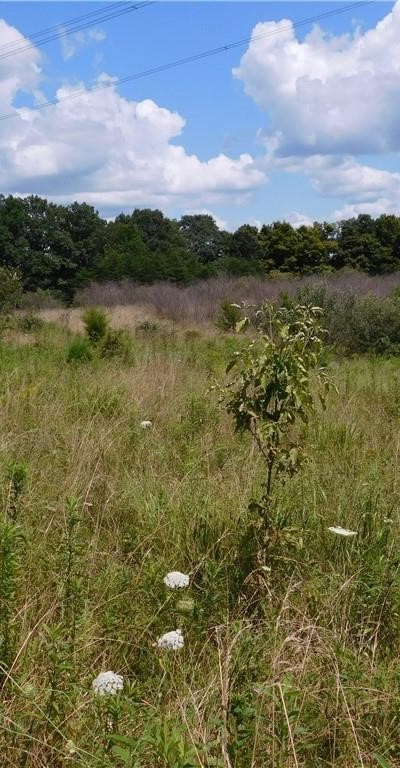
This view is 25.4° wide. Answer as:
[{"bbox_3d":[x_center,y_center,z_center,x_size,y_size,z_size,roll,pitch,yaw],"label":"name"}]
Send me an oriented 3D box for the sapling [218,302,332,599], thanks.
[{"bbox_3d":[0.332,0.297,3.900,0.501,1.340,0.476,0,7,0],"label":"sapling"}]

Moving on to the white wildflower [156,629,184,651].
[{"bbox_3d":[-0.083,0.720,2.500,0.075,0.042,0.071,0,7,0],"label":"white wildflower"}]

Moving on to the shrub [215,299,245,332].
[{"bbox_3d":[0.731,-1.686,22.000,0.744,0.900,0.744,0,7,0],"label":"shrub"}]

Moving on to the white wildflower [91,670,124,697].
[{"bbox_3d":[-0.229,0.742,2.200,0.080,0.043,0.076,0,7,0],"label":"white wildflower"}]

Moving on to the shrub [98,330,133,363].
[{"bbox_3d":[-1.361,-0.588,14.300,0.612,0.570,0.582,0,7,0],"label":"shrub"}]

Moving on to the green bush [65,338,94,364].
[{"bbox_3d":[-2.240,-0.604,16.500,0.560,0.520,0.520,0,7,0],"label":"green bush"}]

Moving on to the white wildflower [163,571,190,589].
[{"bbox_3d":[-0.075,0.628,2.850,0.085,0.035,0.085,0,7,0],"label":"white wildflower"}]

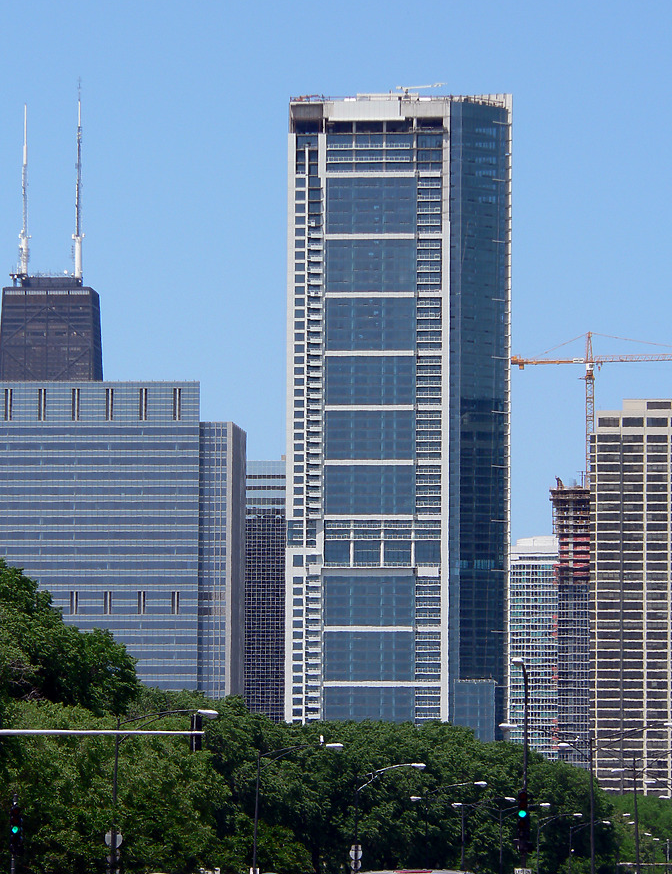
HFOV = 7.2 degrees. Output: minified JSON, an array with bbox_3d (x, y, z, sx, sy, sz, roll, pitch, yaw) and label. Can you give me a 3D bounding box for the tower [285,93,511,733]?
[{"bbox_3d":[17.633,10.631,1459.012,59.000,206.000,28.000,0,-5,8],"label":"tower"}]

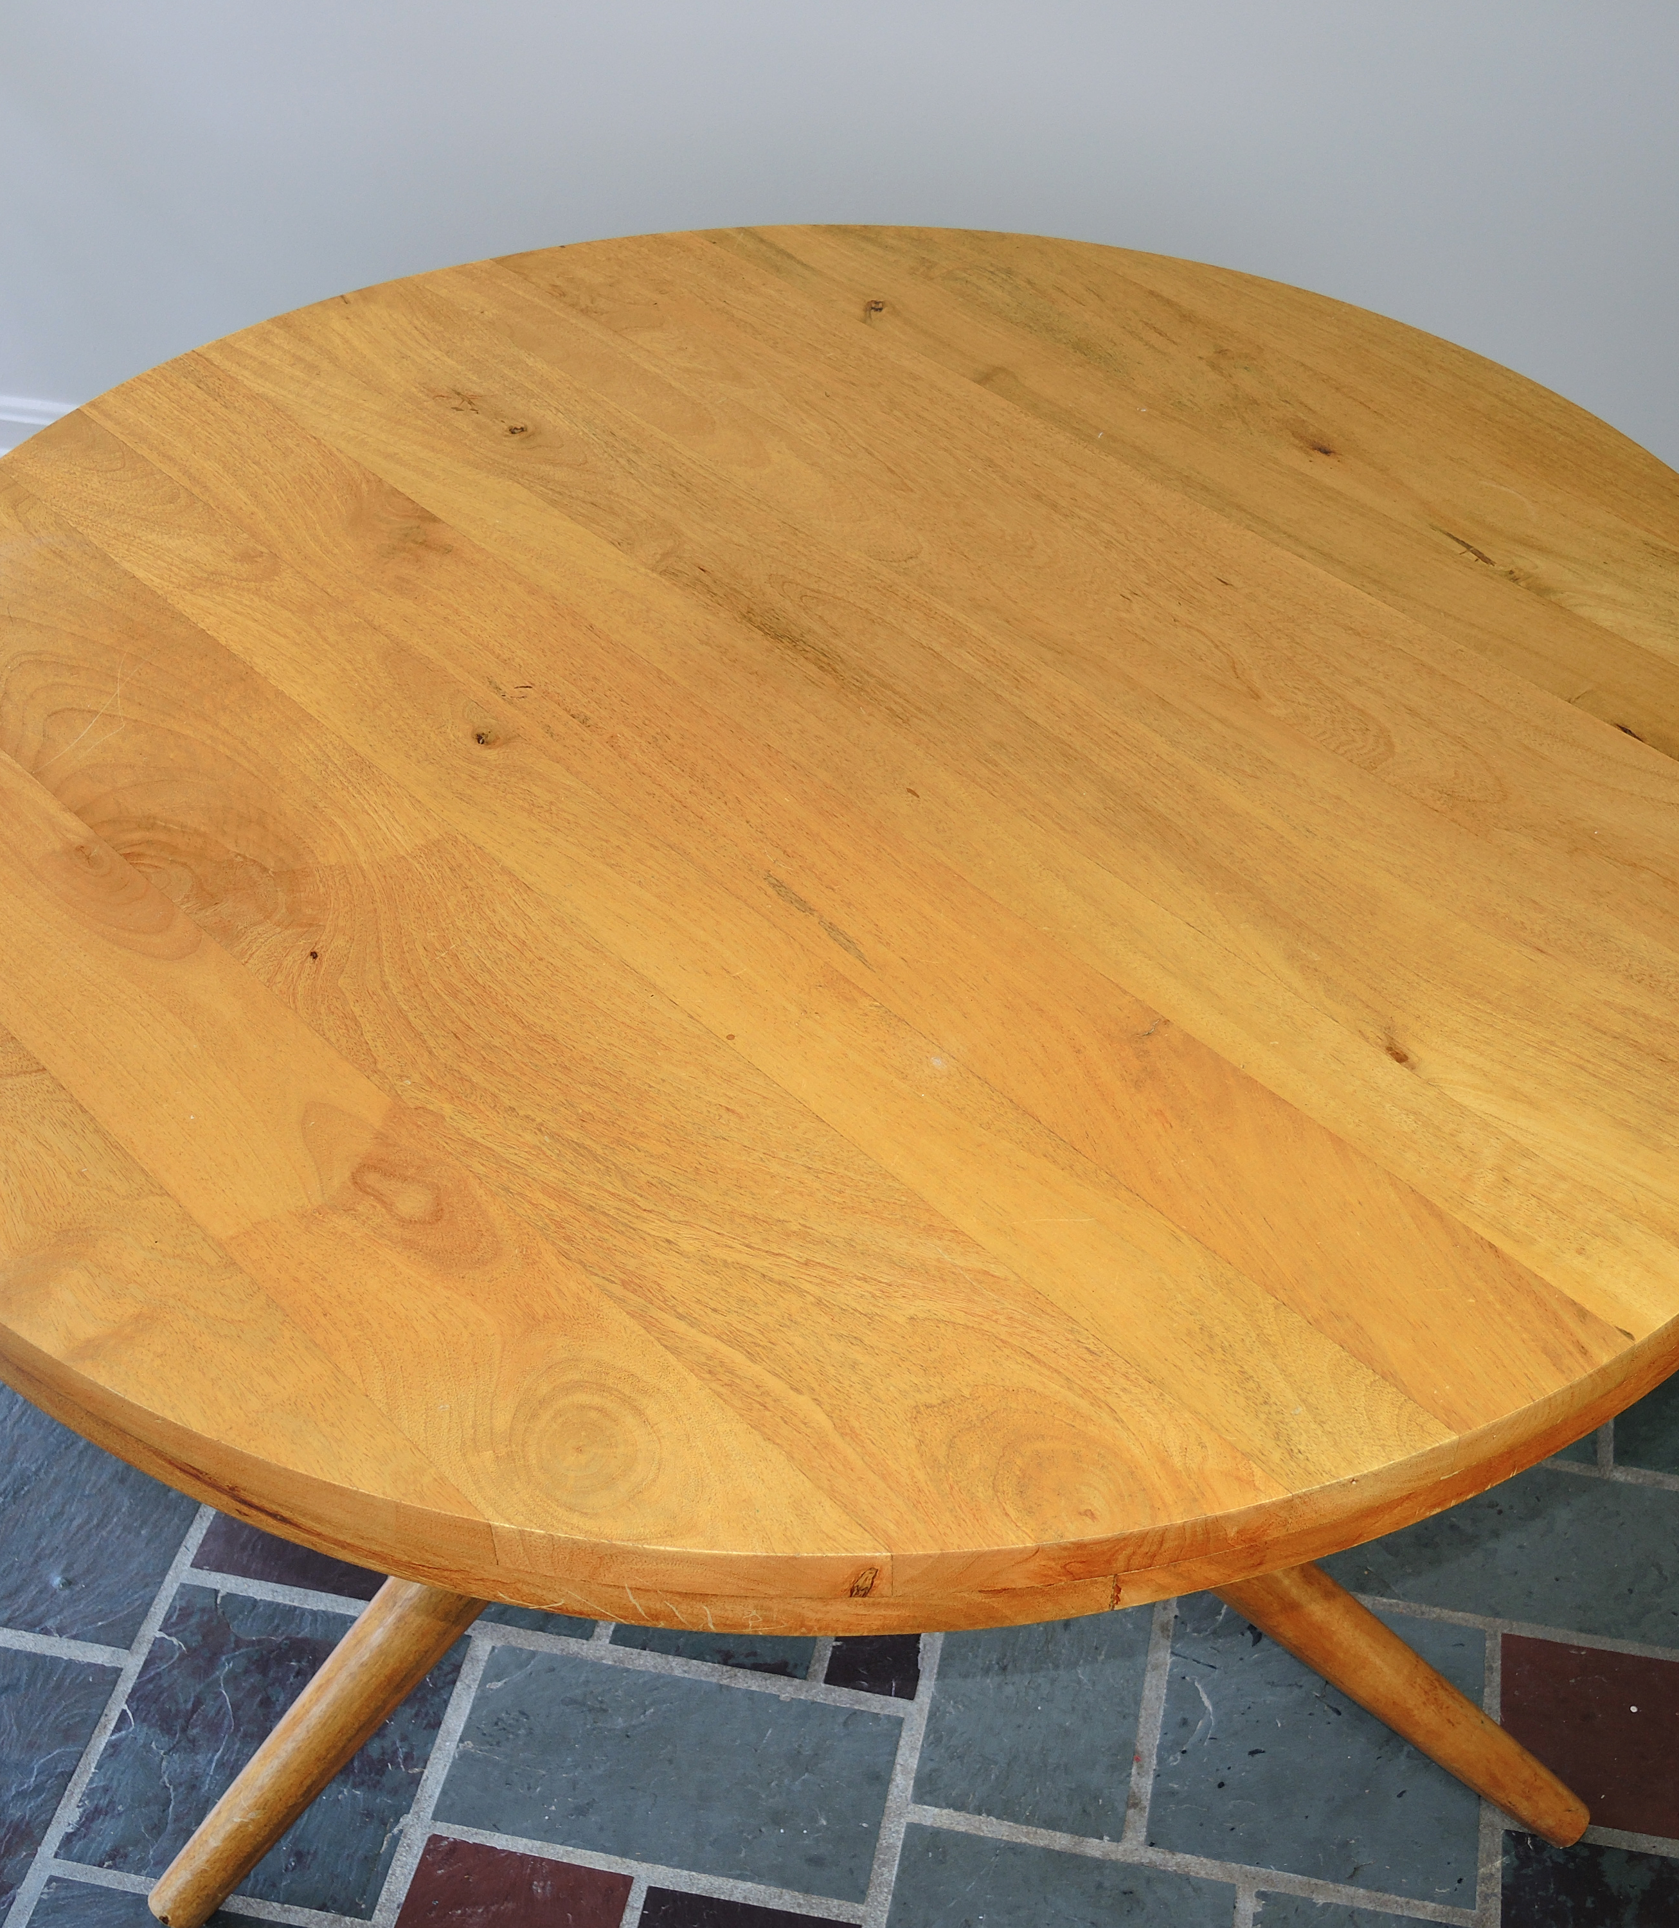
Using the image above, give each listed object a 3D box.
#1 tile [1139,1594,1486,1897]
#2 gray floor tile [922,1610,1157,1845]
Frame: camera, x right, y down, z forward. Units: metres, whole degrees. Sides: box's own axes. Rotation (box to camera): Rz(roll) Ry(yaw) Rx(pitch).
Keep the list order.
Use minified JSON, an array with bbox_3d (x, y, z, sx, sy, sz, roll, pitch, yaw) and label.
[{"bbox_3d":[0.330,0.531,1.785,0.216,0.012,0.212,8,44,9],"label":"tile"},{"bbox_3d":[0.139,0.506,1.815,0.143,0.012,0.213,8,44,9],"label":"gray floor tile"}]

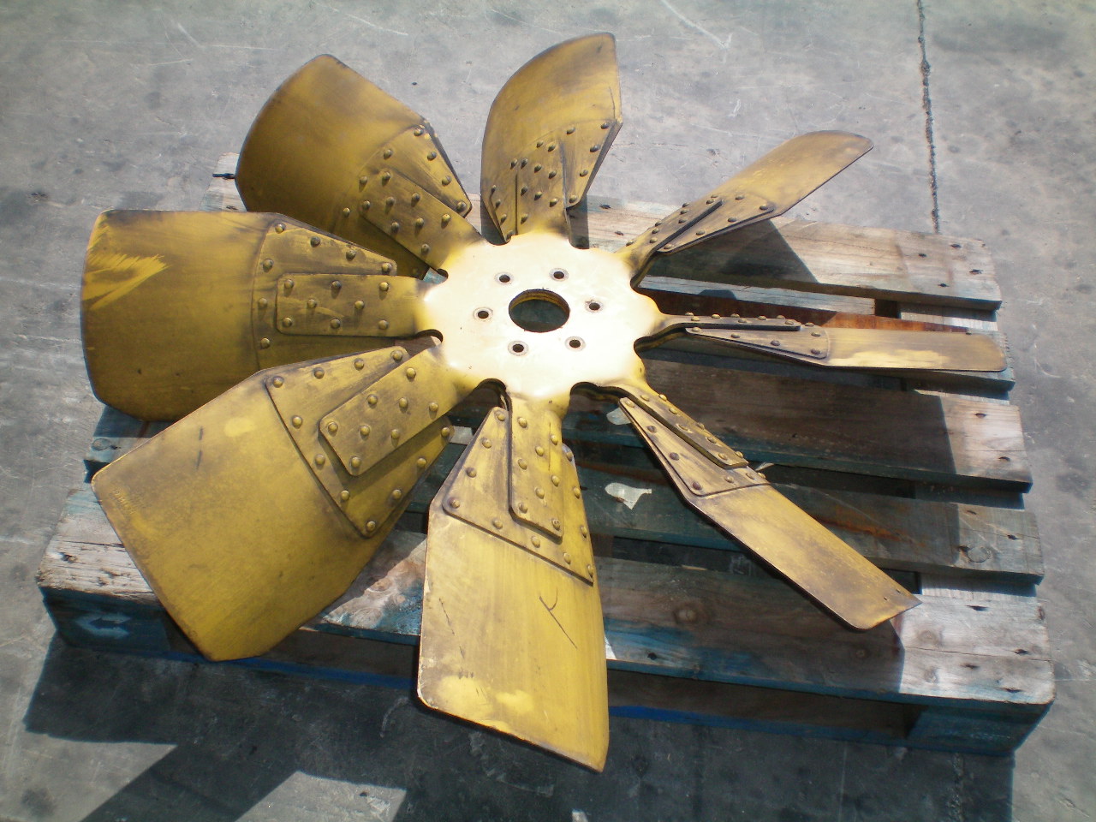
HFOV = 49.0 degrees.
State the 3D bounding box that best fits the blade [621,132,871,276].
[{"bbox_3d":[0.237,-0.287,1.709,0.418,0.050,0.272,-34,18,-30],"label":"blade"}]

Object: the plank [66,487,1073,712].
[{"bbox_3d":[-0.002,0.221,1.422,1.180,0.022,0.140,6,50,1],"label":"plank"}]

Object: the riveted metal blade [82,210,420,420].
[{"bbox_3d":[-0.368,-0.116,1.521,0.418,0.050,0.272,1,92,0],"label":"riveted metal blade"}]

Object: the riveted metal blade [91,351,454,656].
[{"bbox_3d":[-0.263,0.079,1.363,0.418,0.050,0.272,-36,103,-27],"label":"riveted metal blade"}]

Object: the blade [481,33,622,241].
[{"bbox_3d":[-0.013,-0.376,1.765,0.272,0.050,0.418,-28,40,28],"label":"blade"}]

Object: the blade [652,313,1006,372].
[{"bbox_3d":[0.342,-0.092,1.552,0.418,0.050,0.272,4,8,-3],"label":"blade"}]

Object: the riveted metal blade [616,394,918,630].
[{"bbox_3d":[0.238,0.097,1.386,0.418,0.050,0.272,41,16,24],"label":"riveted metal blade"}]

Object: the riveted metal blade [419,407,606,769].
[{"bbox_3d":[-0.012,0.168,1.308,0.272,0.050,0.418,33,42,-34],"label":"riveted metal blade"}]

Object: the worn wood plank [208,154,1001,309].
[{"bbox_3d":[0.076,-0.278,1.848,1.200,0.022,0.137,7,50,2],"label":"worn wood plank"}]

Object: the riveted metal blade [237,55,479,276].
[{"bbox_3d":[-0.264,-0.305,1.687,0.418,0.050,0.272,38,100,27],"label":"riveted metal blade"}]

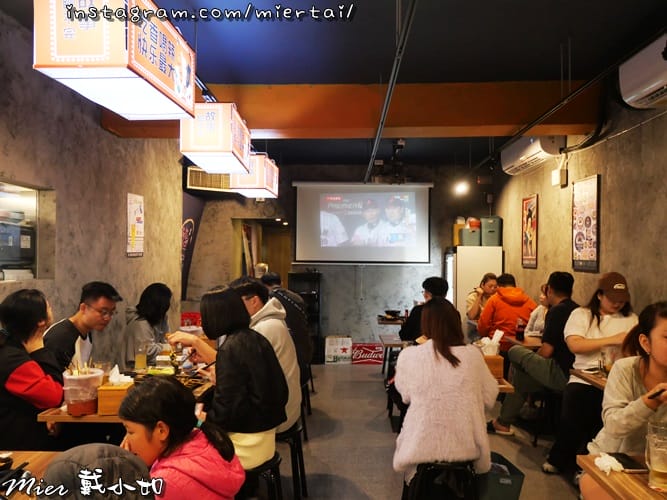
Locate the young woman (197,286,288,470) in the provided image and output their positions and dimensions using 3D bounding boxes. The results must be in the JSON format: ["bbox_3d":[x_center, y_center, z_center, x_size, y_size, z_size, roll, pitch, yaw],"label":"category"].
[{"bbox_3d":[-0.524,0.806,2.759,0.570,1.270,0.450,0,0,16],"label":"young woman"}]

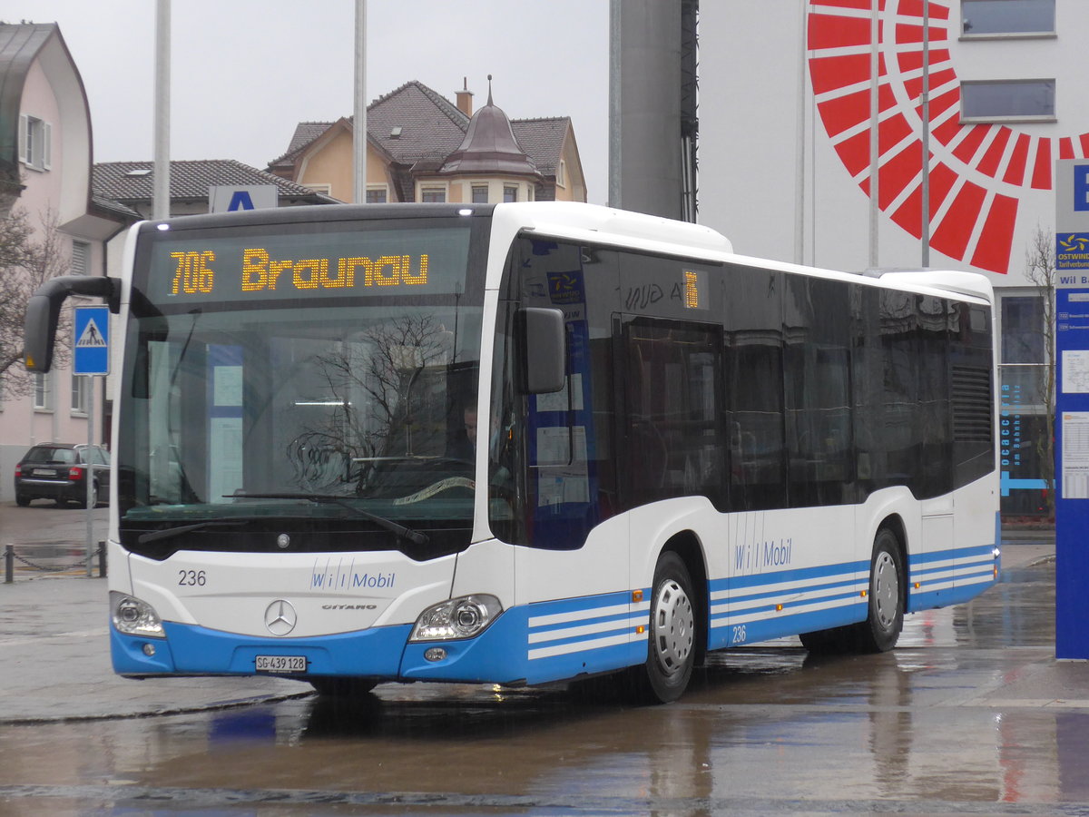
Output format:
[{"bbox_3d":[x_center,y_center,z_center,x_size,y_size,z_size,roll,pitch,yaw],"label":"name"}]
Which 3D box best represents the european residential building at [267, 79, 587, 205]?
[{"bbox_3d":[-5.497,-6.144,149.000,13.287,18.000,12.000,0,-1,10],"label":"european residential building"}]

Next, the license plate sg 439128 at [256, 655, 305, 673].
[{"bbox_3d":[-1.399,1.344,16.091,0.300,0.087,0.020,-1,-1,23],"label":"license plate sg 439128"}]

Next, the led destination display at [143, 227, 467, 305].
[{"bbox_3d":[-1.283,-0.762,16.461,1.900,0.360,0.080,-1,-12,23],"label":"led destination display"}]

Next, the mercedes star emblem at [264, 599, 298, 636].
[{"bbox_3d":[-1.394,1.106,16.112,0.190,0.190,0.025,-1,-4,23],"label":"mercedes star emblem"}]

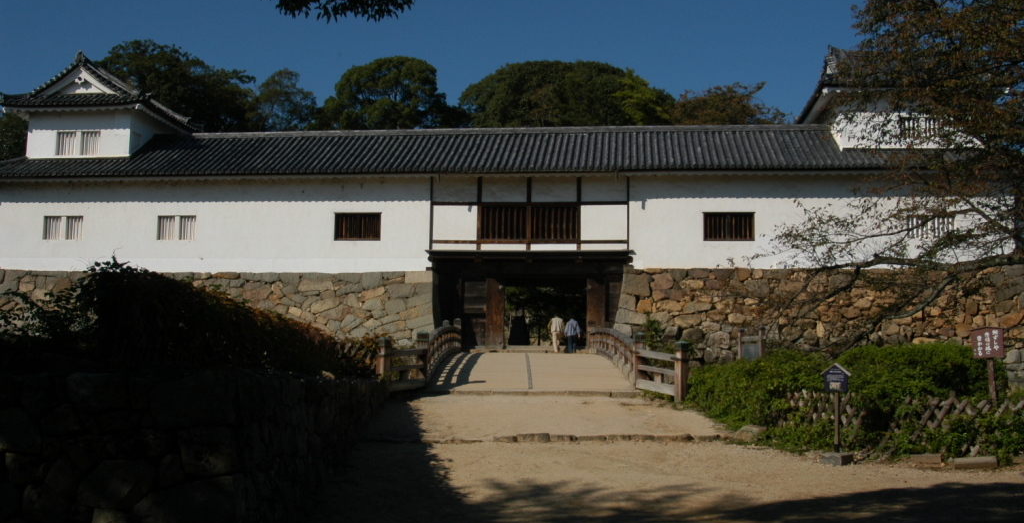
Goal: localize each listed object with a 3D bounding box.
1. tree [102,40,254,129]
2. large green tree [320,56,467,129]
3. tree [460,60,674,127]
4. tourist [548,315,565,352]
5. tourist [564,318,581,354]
[{"bbox_3d":[-26.285,-8.882,79.322,13.000,16.500,12.000,1,-6,0],"label":"tree"},{"bbox_3d":[-9.661,-8.013,81.273,11.500,16.500,11.000,1,-6,0],"label":"large green tree"},{"bbox_3d":[4.306,-7.690,81.265,16.500,16.500,14.000,1,-6,0],"label":"tree"},{"bbox_3d":[1.867,3.062,42.919,0.620,1.620,0.420,1,-6,3],"label":"tourist"},{"bbox_3d":[2.538,3.104,42.916,0.600,1.550,0.420,1,-6,3],"label":"tourist"}]

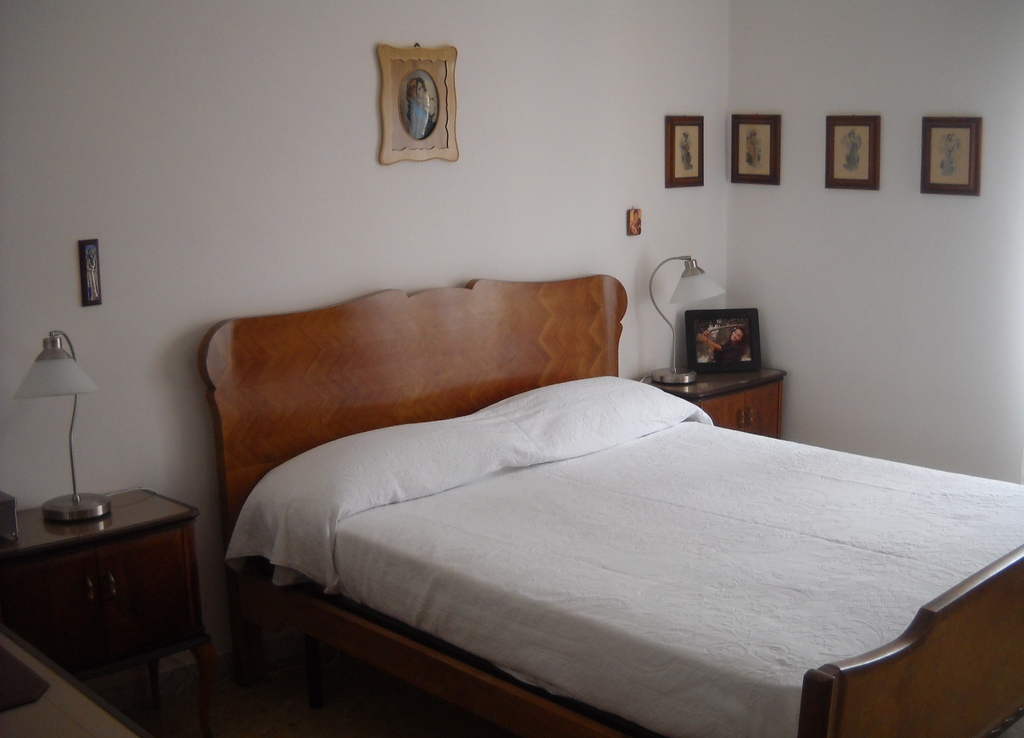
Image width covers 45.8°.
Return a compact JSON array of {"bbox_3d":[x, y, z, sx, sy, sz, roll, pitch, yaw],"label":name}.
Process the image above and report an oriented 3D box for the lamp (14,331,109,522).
[{"bbox_3d":[-1.104,0.139,2.979,0.215,0.466,0.285,-2,11,-6],"label":"lamp"}]

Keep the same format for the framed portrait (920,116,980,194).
[{"bbox_3d":[1.499,-0.726,4.137,0.020,0.263,0.222,-10,14,-41],"label":"framed portrait"}]

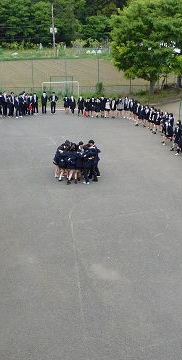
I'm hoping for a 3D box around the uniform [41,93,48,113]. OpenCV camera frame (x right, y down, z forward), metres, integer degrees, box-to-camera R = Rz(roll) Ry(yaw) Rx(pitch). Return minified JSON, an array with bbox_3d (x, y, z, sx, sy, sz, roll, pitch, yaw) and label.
[{"bbox_3d":[-3.695,-5.994,30.672,0.480,1.410,0.300,-3,23,-7],"label":"uniform"}]

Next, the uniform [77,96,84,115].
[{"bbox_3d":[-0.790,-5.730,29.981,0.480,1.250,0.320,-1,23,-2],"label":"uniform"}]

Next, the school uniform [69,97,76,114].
[{"bbox_3d":[-1.422,-5.653,29.923,0.460,1.303,0.310,-1,22,-3],"label":"school uniform"}]

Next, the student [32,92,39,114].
[{"bbox_3d":[-4.342,-5.888,30.058,0.500,1.700,0.360,-4,22,-10],"label":"student"}]

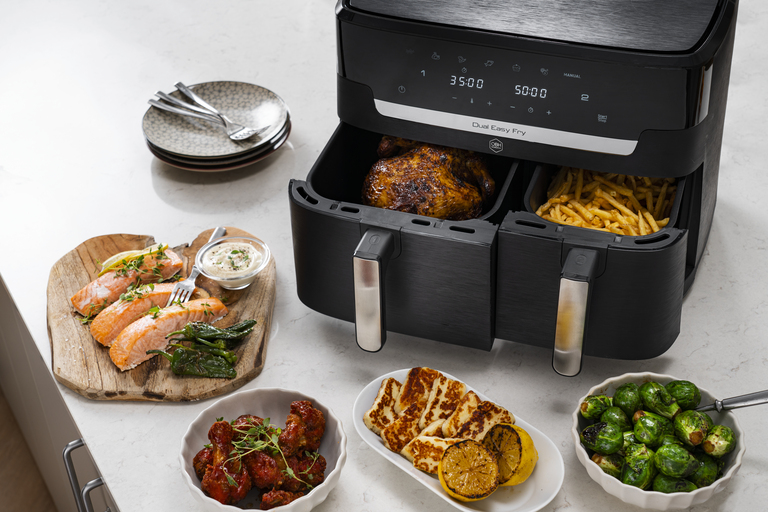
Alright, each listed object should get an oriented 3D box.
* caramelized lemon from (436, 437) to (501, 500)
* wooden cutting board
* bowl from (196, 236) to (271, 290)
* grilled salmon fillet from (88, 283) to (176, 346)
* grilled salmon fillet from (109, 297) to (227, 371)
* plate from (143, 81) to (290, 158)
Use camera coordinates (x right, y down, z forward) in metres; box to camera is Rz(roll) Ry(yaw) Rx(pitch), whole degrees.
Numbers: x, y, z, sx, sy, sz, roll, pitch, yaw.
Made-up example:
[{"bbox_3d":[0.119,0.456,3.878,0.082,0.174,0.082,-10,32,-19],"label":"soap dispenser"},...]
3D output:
[{"bbox_3d":[0.072,0.190,1.004,0.054,0.034,0.054,3,68,-7],"label":"caramelized lemon"},{"bbox_3d":[-0.236,0.059,1.214,0.247,0.017,0.270,-3,38,-3],"label":"wooden cutting board"},{"bbox_3d":[-0.160,0.014,1.234,0.077,0.029,0.077,-1,37,0],"label":"bowl"},{"bbox_3d":[-0.251,0.052,1.188,0.119,0.027,0.037,-28,45,-30],"label":"grilled salmon fillet"},{"bbox_3d":[-0.224,0.069,1.165,0.133,0.027,0.037,-29,46,-32],"label":"grilled salmon fillet"},{"bbox_3d":[-0.213,-0.168,1.470,0.184,0.021,0.184,-1,37,0],"label":"plate"}]

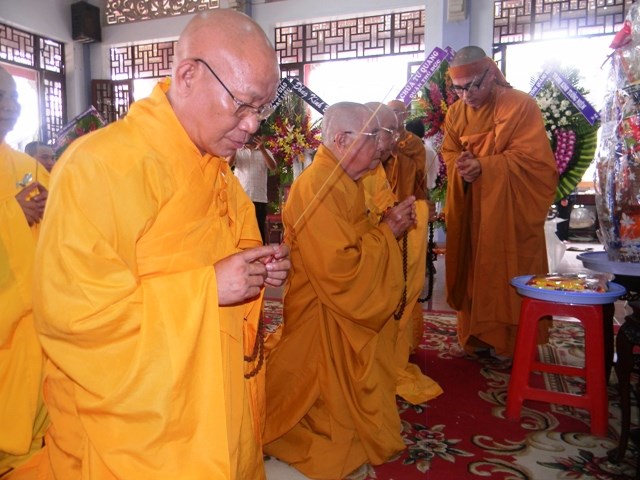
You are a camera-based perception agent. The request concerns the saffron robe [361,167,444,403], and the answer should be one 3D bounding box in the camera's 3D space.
[{"bbox_3d":[0.202,0.161,2.130,0.720,1.000,0.580,1,6,18],"label":"saffron robe"}]

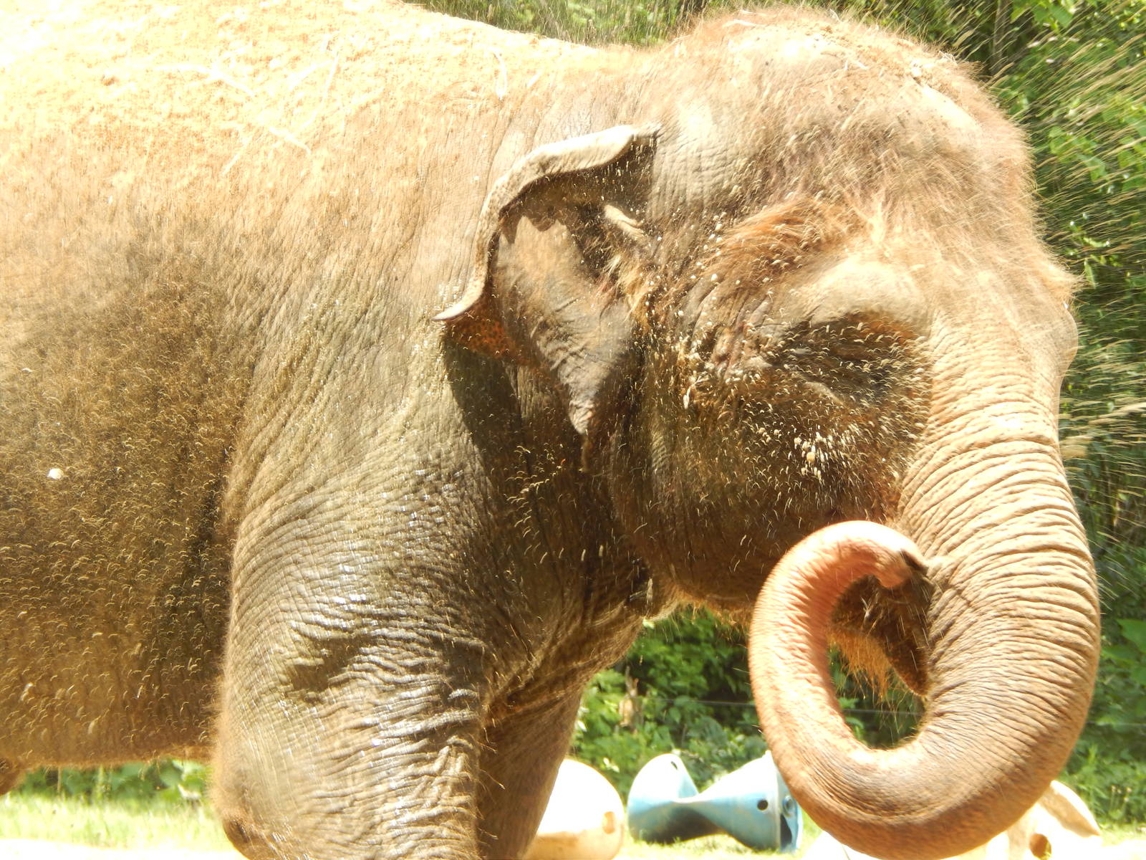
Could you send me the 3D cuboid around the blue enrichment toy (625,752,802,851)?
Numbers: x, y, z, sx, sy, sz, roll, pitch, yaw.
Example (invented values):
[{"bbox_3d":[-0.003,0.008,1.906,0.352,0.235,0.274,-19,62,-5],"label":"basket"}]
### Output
[{"bbox_3d":[0.777,2.051,46.000,0.870,0.540,0.540,0,-1,15],"label":"blue enrichment toy"}]

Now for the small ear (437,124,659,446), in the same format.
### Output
[{"bbox_3d":[-0.043,-0.252,14.500,0.370,0.560,0.180,0,-1,-20],"label":"small ear"}]

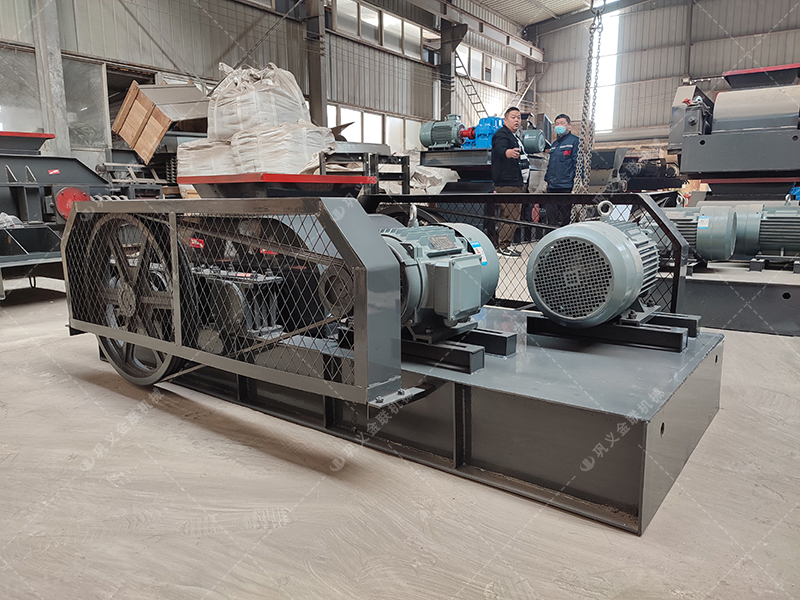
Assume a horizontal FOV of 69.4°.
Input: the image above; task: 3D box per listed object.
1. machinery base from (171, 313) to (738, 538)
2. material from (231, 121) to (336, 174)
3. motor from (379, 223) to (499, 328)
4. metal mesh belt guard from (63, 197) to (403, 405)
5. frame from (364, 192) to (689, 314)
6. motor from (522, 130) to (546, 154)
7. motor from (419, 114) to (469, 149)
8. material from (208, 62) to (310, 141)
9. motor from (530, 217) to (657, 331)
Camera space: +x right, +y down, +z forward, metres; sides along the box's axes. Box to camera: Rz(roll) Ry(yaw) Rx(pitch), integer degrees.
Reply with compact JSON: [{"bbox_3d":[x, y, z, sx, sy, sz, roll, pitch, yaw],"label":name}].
[{"bbox_3d":[-0.143,0.194,2.321,2.400,0.261,0.961,7,13,37],"label":"machinery base"},{"bbox_3d":[-1.159,-1.376,5.700,1.000,0.750,0.950,-3,10,-14],"label":"material"},{"bbox_3d":[0.064,-0.100,1.761,0.399,0.385,0.610,7,13,37],"label":"motor"},{"bbox_3d":[-0.611,-0.068,1.718,1.446,0.457,0.120,7,13,37],"label":"metal mesh belt guard"},{"bbox_3d":[0.424,-0.247,2.656,1.609,0.453,0.123,7,13,37],"label":"frame"},{"bbox_3d":[1.970,-2.570,9.352,0.660,0.440,0.390,5,10,28],"label":"motor"},{"bbox_3d":[0.595,-2.297,7.900,0.650,0.460,0.380,2,10,11],"label":"motor"},{"bbox_3d":[-1.459,-2.030,6.000,0.970,0.800,0.950,-3,10,-14],"label":"material"},{"bbox_3d":[0.689,-0.151,2.029,0.399,0.385,0.610,7,13,37],"label":"motor"}]

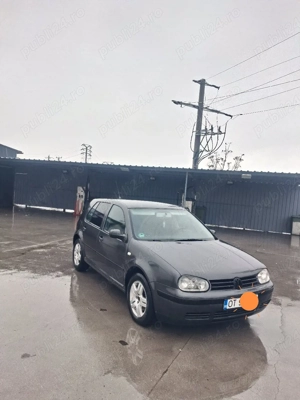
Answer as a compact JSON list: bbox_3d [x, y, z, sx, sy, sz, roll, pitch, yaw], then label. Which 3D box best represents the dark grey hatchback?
[{"bbox_3d":[0.035,0.775,5.280,1.770,1.450,4.150,3,2,-30],"label":"dark grey hatchback"}]

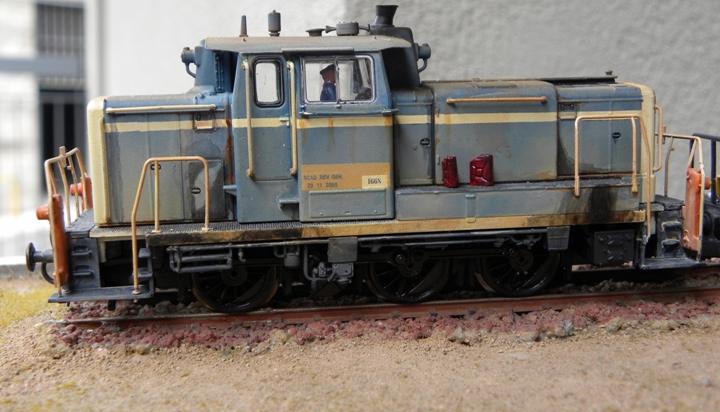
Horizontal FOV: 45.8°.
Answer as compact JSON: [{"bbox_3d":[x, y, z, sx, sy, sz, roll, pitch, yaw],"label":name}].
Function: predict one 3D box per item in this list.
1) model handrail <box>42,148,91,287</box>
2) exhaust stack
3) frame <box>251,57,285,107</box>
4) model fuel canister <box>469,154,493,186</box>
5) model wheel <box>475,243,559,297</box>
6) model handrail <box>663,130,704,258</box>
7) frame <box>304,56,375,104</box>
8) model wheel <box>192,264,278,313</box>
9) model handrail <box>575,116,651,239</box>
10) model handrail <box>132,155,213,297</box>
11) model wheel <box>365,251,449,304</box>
[{"bbox_3d":[-0.051,0.001,0.150,0.002,0.022,0.029,-2,9,-8],"label":"model handrail"},{"bbox_3d":[0.004,-0.034,0.152,0.005,0.004,0.004,-2,9,-8],"label":"exhaust stack"},{"bbox_3d":[-0.015,-0.020,0.139,0.005,0.009,0.001,-2,3,-8],"label":"frame"},{"bbox_3d":[0.021,-0.006,0.149,0.004,0.005,0.002,2,9,18],"label":"model fuel canister"},{"bbox_3d":[0.029,0.009,0.153,0.015,0.015,0.003,-2,9,-8],"label":"model wheel"},{"bbox_3d":[0.057,-0.003,0.164,0.002,0.022,0.029,-2,9,-8],"label":"model handrail"},{"bbox_3d":[-0.003,-0.021,0.141,0.012,0.008,0.001,-2,3,-8],"label":"frame"},{"bbox_3d":[-0.022,0.011,0.146,0.015,0.015,0.003,-2,9,-8],"label":"model wheel"},{"bbox_3d":[0.043,-0.005,0.146,0.014,0.022,0.001,-2,9,-8],"label":"model handrail"},{"bbox_3d":[-0.030,0.003,0.137,0.012,0.022,0.001,-2,9,-8],"label":"model handrail"},{"bbox_3d":[0.008,0.010,0.150,0.015,0.015,0.003,-2,9,-8],"label":"model wheel"}]

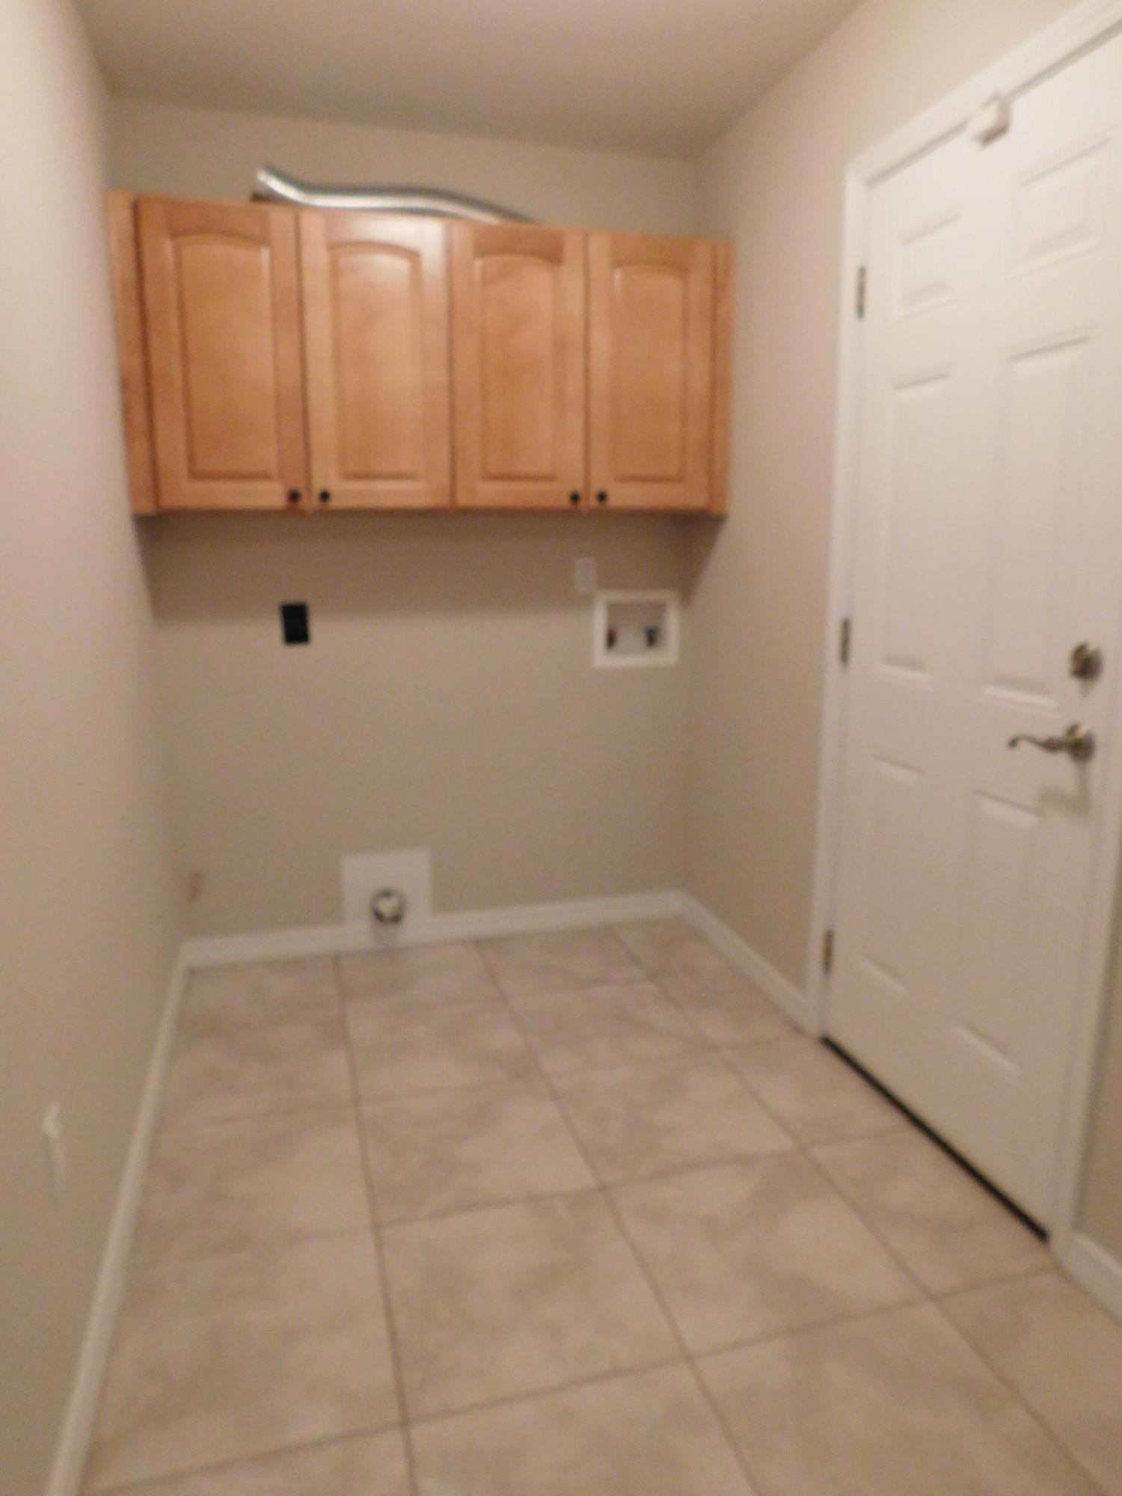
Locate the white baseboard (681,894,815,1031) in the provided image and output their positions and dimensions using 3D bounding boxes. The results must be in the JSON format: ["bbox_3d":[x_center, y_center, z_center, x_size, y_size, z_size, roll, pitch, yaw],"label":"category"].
[{"bbox_3d":[0.543,0.633,3.103,0.015,0.092,0.880,-3,12,-15],"label":"white baseboard"}]

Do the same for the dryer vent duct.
[{"bbox_3d":[-0.413,-1.471,2.688,0.810,0.125,0.140,-3,12,-15],"label":"dryer vent duct"}]

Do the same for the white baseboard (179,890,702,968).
[{"bbox_3d":[-0.367,0.598,3.296,1.665,0.092,0.015,-3,12,-15],"label":"white baseboard"}]

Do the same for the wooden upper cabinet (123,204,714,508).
[{"bbox_3d":[-0.334,-1.046,2.822,1.665,0.762,0.310,-3,12,-15],"label":"wooden upper cabinet"}]

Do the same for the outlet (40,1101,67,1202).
[{"bbox_3d":[-0.713,0.570,1.402,0.011,0.117,0.073,-3,12,-15],"label":"outlet"}]

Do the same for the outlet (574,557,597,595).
[{"bbox_3d":[0.079,-0.552,3.196,0.073,0.117,0.011,-3,12,-15],"label":"outlet"}]

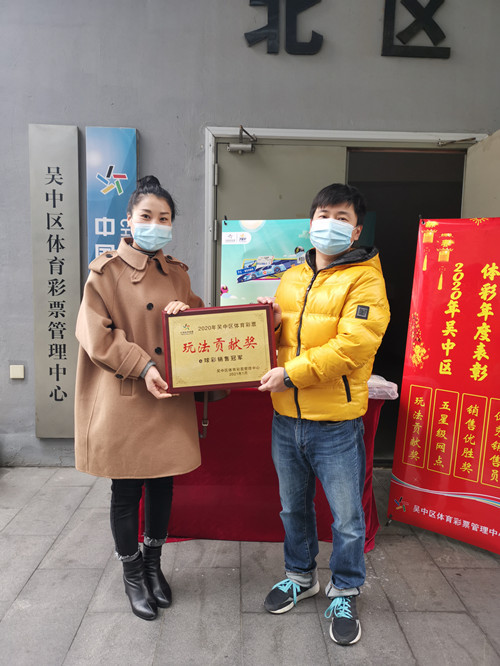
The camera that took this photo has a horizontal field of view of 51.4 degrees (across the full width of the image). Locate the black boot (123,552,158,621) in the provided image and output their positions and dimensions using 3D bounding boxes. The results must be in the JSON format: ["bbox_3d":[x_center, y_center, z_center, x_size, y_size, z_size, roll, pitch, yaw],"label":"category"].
[{"bbox_3d":[-0.446,1.009,2.110,0.085,0.200,0.240,-3,8,-31],"label":"black boot"}]

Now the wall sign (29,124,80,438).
[{"bbox_3d":[-1.253,-0.299,3.388,0.302,2.019,0.045,1,7,-1],"label":"wall sign"}]

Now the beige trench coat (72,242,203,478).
[{"bbox_3d":[-0.435,0.095,2.006,0.500,0.910,0.380,-2,8,-27],"label":"beige trench coat"}]

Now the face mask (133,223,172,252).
[{"bbox_3d":[-0.352,-0.344,1.870,0.145,0.110,0.090,-6,9,-24],"label":"face mask"}]

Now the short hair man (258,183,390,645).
[{"bbox_3d":[0.291,0.292,1.996,0.490,1.680,0.450,5,8,26],"label":"short hair man"}]

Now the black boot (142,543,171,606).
[{"bbox_3d":[-0.391,1.001,2.185,0.085,0.200,0.240,-3,8,-30],"label":"black boot"}]

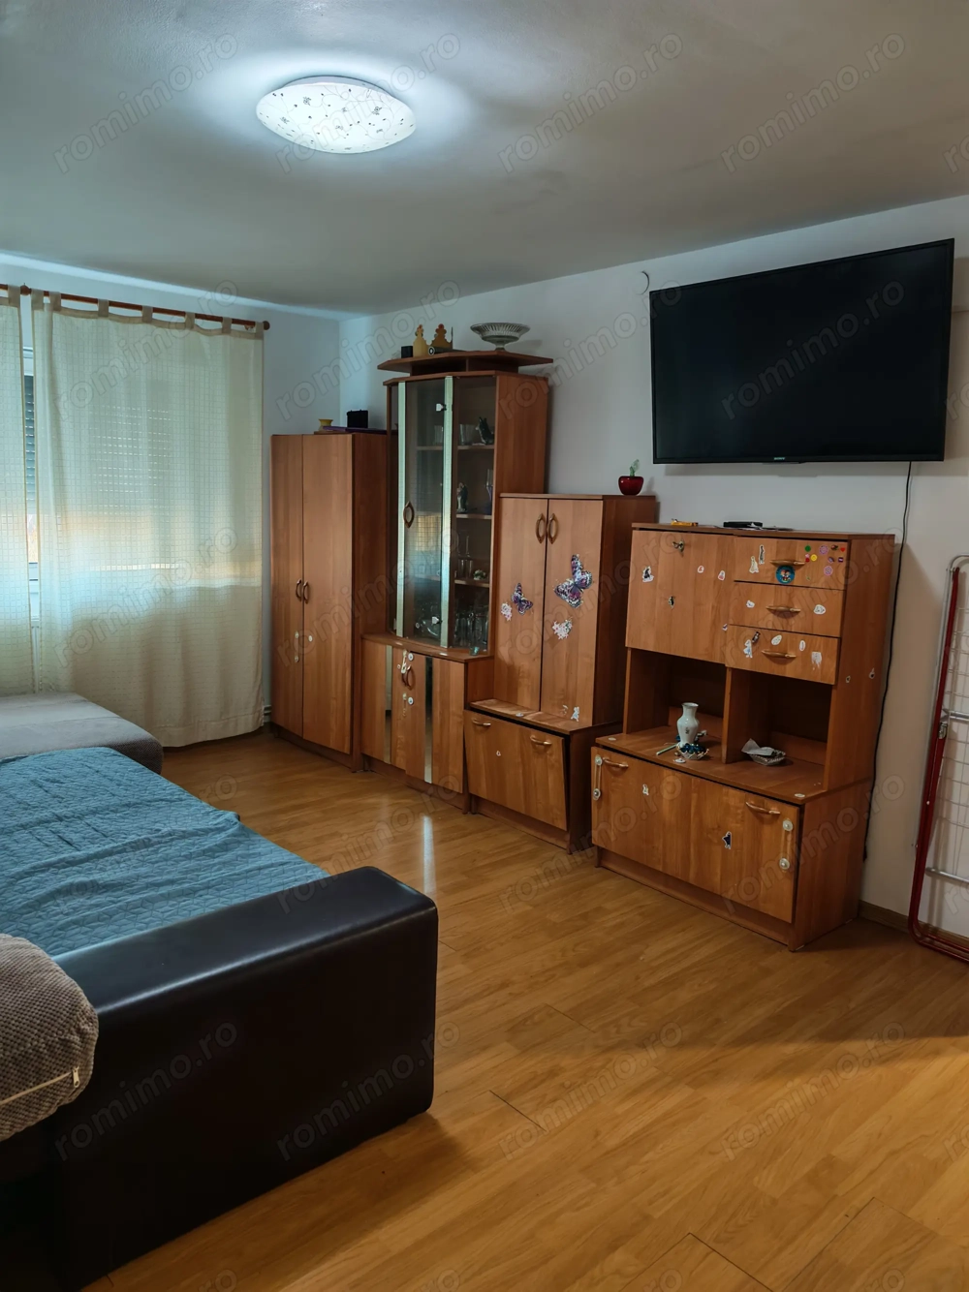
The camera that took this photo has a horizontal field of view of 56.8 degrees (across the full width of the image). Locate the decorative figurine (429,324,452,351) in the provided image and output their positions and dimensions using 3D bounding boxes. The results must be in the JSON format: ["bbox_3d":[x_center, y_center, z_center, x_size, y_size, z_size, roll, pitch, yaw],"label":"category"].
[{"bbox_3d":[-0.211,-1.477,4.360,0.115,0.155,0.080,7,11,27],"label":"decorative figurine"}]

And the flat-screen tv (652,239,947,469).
[{"bbox_3d":[1.086,-1.000,3.222,0.070,0.662,1.130,-19,21,-40],"label":"flat-screen tv"}]

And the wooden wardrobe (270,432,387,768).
[{"bbox_3d":[-0.724,-0.275,4.979,0.558,1.715,0.773,-8,14,-43],"label":"wooden wardrobe"}]

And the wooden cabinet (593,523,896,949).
[{"bbox_3d":[0.916,0.253,3.313,0.515,1.364,0.856,-8,14,-43],"label":"wooden cabinet"}]

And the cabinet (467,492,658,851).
[{"bbox_3d":[0.325,0.071,3.955,0.515,1.459,0.618,-8,14,-43],"label":"cabinet"}]

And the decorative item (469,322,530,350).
[{"bbox_3d":[0.073,-1.415,4.165,0.280,0.122,0.280,2,10,0],"label":"decorative item"}]

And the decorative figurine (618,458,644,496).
[{"bbox_3d":[0.622,-0.713,3.783,0.103,0.145,0.105,2,10,0],"label":"decorative figurine"}]

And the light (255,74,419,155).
[{"bbox_3d":[-0.379,-1.353,2.323,0.408,0.082,0.408,2,10,0],"label":"light"}]

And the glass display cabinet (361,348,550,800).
[{"bbox_3d":[-0.160,-0.329,4.385,0.555,2.065,0.810,-8,14,-43],"label":"glass display cabinet"}]

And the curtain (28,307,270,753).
[{"bbox_3d":[-1.661,-0.565,4.630,1.165,2.255,0.160,-8,14,-43],"label":"curtain"}]

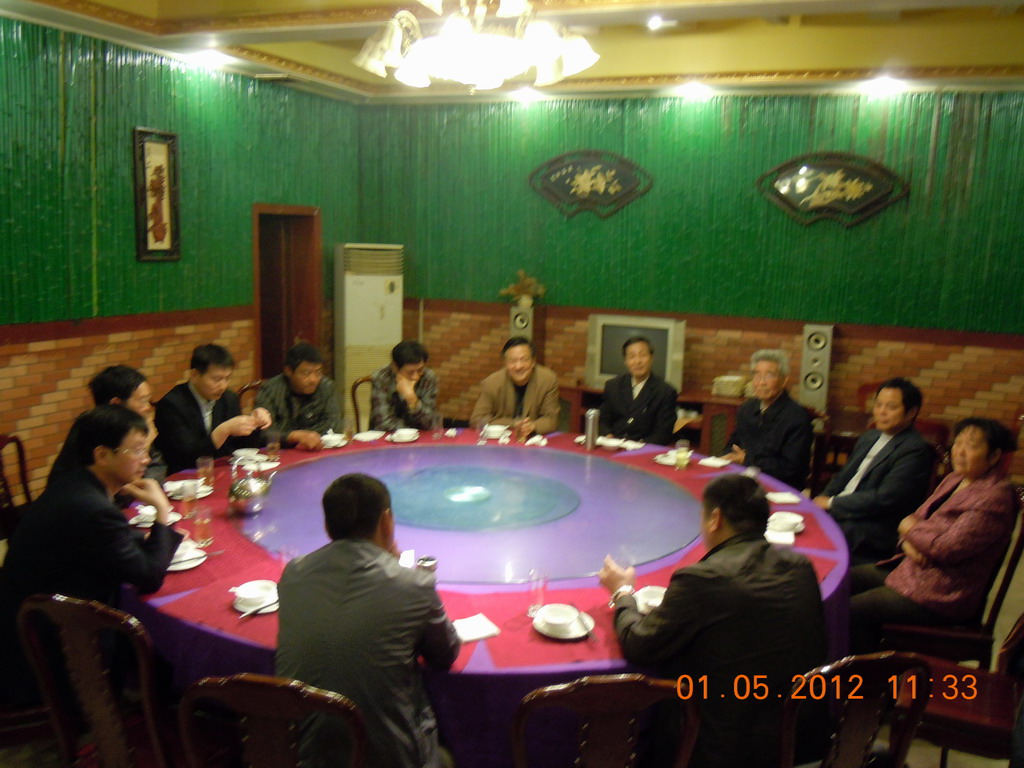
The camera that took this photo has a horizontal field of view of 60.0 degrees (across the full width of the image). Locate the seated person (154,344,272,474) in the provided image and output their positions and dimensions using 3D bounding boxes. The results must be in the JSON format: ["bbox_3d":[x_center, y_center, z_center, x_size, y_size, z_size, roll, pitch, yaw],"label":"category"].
[{"bbox_3d":[-1.445,0.435,4.452,0.780,1.250,0.500,8,11,33],"label":"seated person"}]

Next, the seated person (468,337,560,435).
[{"bbox_3d":[0.009,0.370,4.980,0.540,1.280,0.750,2,10,2],"label":"seated person"}]

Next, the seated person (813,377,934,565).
[{"bbox_3d":[1.450,0.601,3.921,0.780,1.265,0.500,-2,10,-20],"label":"seated person"}]

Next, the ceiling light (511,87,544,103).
[{"bbox_3d":[0.121,-2.266,6.923,0.220,0.080,0.220,5,10,19],"label":"ceiling light"}]

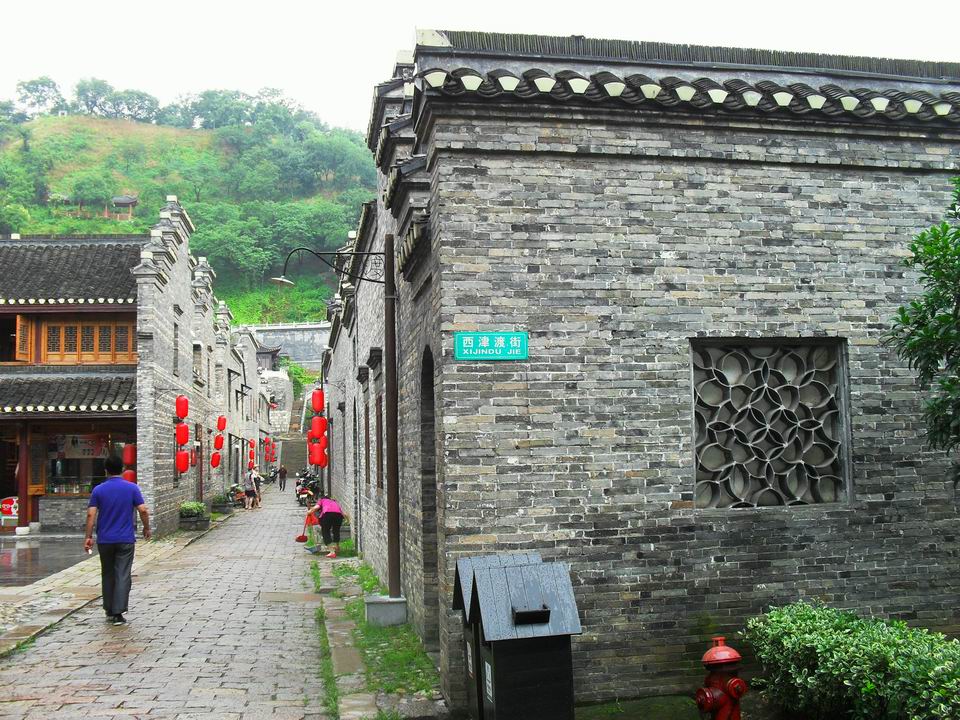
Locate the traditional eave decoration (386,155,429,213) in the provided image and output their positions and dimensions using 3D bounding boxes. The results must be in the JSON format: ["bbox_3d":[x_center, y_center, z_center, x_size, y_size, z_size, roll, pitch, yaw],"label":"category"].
[{"bbox_3d":[-0.539,-1.265,7.018,0.280,0.280,0.760,0,-5,-10],"label":"traditional eave decoration"}]

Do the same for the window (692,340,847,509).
[{"bbox_3d":[1.983,0.434,6.706,1.180,1.160,0.200,0,-5,-12],"label":"window"}]

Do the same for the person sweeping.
[{"bbox_3d":[-2.656,2.856,16.850,0.620,1.080,0.720,1,-5,-28],"label":"person sweeping"}]

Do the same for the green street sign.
[{"bbox_3d":[0.078,-0.089,6.251,0.487,0.180,0.025,0,-5,-12],"label":"green street sign"}]

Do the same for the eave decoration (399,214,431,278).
[{"bbox_3d":[-0.525,-0.835,7.248,0.190,0.290,1.150,0,-5,-10],"label":"eave decoration"}]

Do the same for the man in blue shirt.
[{"bbox_3d":[-3.730,1.839,10.000,0.620,1.680,0.450,0,-5,-13],"label":"man in blue shirt"}]

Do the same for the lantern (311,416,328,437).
[{"bbox_3d":[-4.093,1.711,24.600,0.320,0.580,0.320,-1,-5,0],"label":"lantern"}]

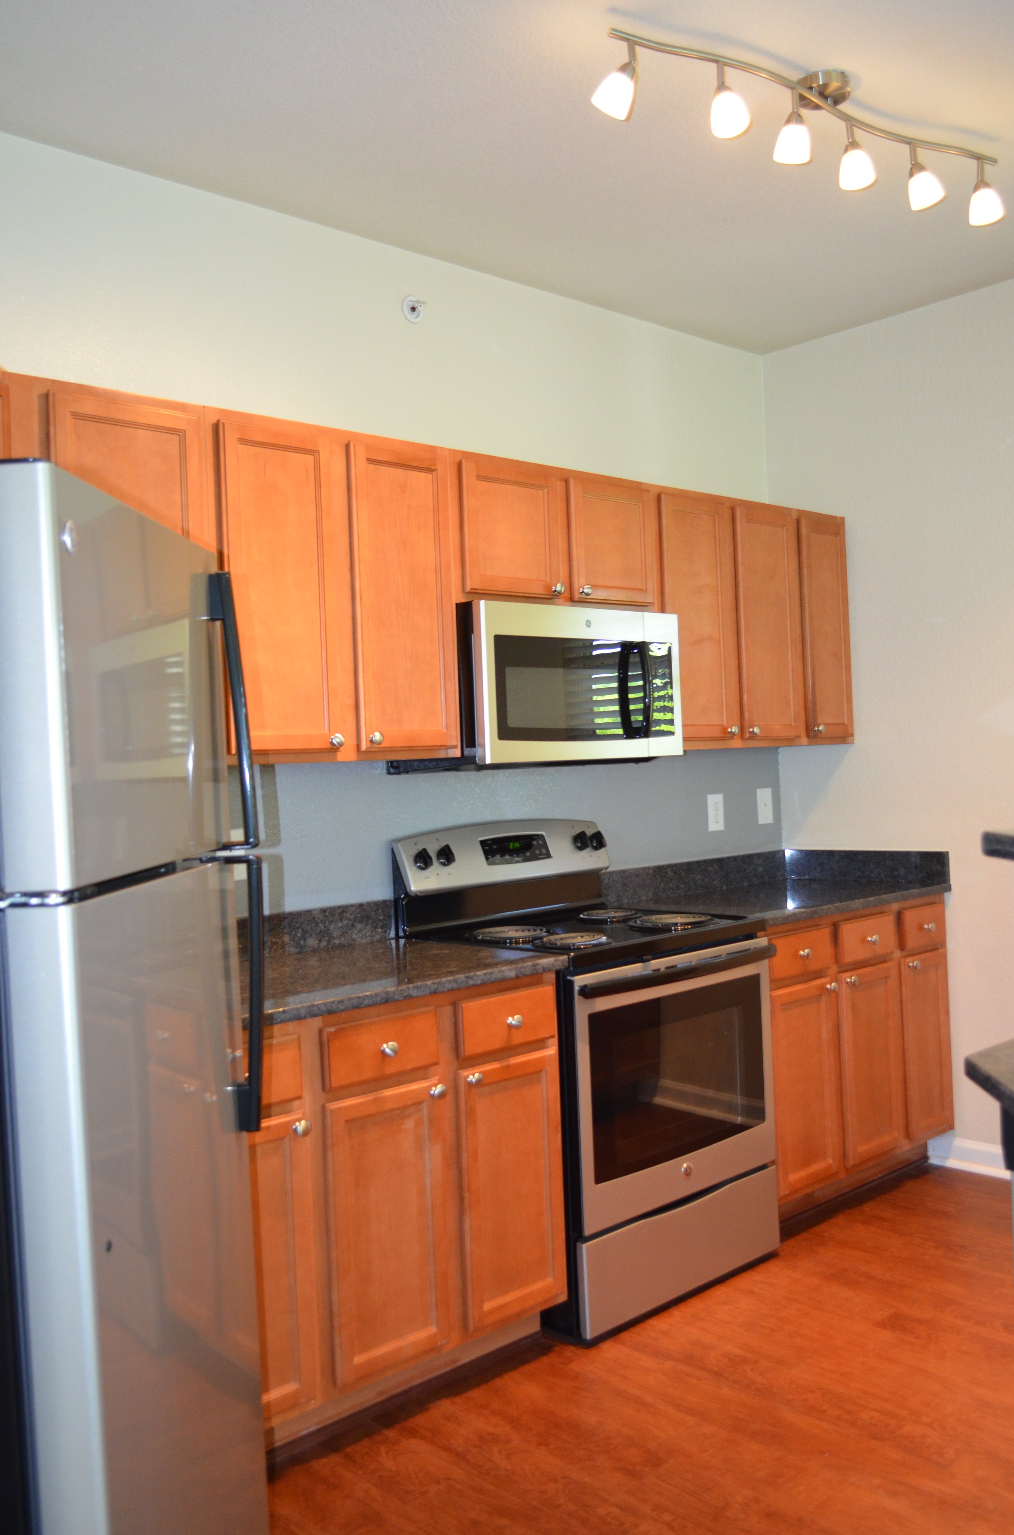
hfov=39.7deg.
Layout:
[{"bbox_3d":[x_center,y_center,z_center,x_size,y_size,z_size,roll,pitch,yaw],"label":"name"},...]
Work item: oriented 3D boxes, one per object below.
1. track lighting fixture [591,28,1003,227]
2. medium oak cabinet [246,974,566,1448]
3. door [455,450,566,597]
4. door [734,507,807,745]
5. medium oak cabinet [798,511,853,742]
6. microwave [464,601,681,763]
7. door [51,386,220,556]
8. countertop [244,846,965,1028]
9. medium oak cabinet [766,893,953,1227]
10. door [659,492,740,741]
[{"bbox_3d":[0.654,-1.326,2.902,1.158,0.212,0.163,-2,0,-34],"label":"track lighting fixture"},{"bbox_3d":[-0.432,0.929,3.133,0.985,0.867,0.616,-2,0,-44],"label":"medium oak cabinet"},{"bbox_3d":[0.015,-0.595,3.562,0.343,0.324,0.024,-3,1,-45],"label":"door"},{"bbox_3d":[0.804,-0.441,4.339,0.296,0.703,0.024,-3,1,-45],"label":"door"},{"bbox_3d":[1.033,-0.449,4.580,0.257,0.713,0.022,-2,0,-44],"label":"medium oak cabinet"},{"bbox_3d":[0.076,-0.208,3.809,0.751,0.408,0.408,-2,0,-44],"label":"microwave"},{"bbox_3d":[-0.746,-0.374,2.810,0.333,0.702,0.022,-3,0,-45],"label":"door"},{"bbox_3d":[0.189,0.396,3.732,2.802,0.142,0.644,-2,0,-44],"label":"countertop"},{"bbox_3d":[0.834,0.875,4.356,1.036,0.867,0.616,-2,0,-44],"label":"medium oak cabinet"},{"bbox_3d":[0.551,-0.429,4.089,0.303,0.704,0.024,-3,1,-45],"label":"door"}]

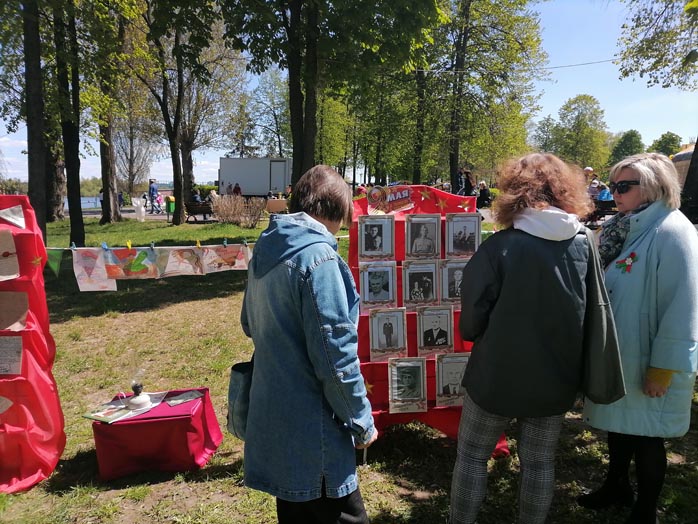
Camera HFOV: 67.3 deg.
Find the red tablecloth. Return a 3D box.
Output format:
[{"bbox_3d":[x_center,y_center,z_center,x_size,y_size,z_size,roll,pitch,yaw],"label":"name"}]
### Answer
[{"bbox_3d":[-1.053,0.947,2.930,0.570,0.330,0.430,-1,8,-7],"label":"red tablecloth"}]

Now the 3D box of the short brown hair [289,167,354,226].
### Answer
[{"bbox_3d":[-0.089,-0.216,1.700,0.215,0.205,0.190,-7,11,-41],"label":"short brown hair"}]

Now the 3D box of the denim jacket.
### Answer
[{"bbox_3d":[-0.144,0.293,1.700,0.500,0.860,0.370,8,11,44],"label":"denim jacket"}]

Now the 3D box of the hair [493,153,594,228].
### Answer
[{"bbox_3d":[0.627,-0.230,1.690,0.310,0.240,0.275,-2,8,-14],"label":"hair"}]

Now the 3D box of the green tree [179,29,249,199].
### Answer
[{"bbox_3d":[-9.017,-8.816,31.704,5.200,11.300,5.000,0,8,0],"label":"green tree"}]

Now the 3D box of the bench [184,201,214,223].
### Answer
[{"bbox_3d":[-5.938,-2.069,21.700,1.700,0.820,0.650,2,8,15],"label":"bench"}]

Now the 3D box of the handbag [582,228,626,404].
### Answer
[{"bbox_3d":[0.847,0.180,1.760,0.140,0.560,0.280,2,8,15],"label":"handbag"}]

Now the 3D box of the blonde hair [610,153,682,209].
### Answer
[{"bbox_3d":[1.197,-0.325,2.120,0.265,0.230,0.225,0,8,2],"label":"blonde hair"}]

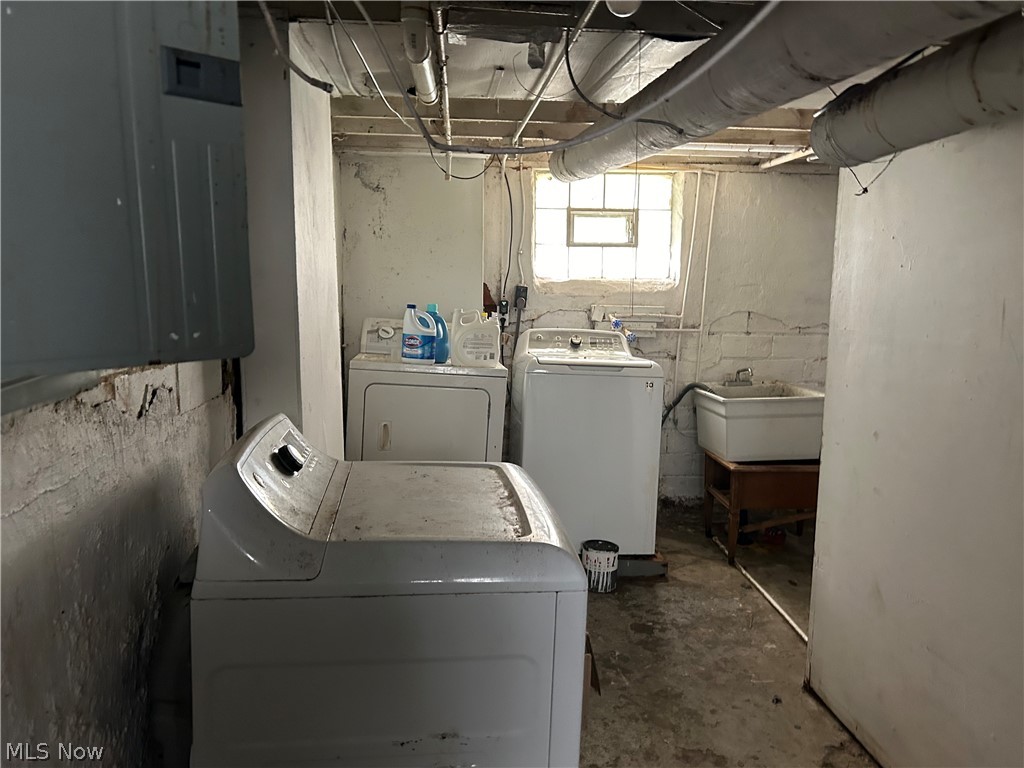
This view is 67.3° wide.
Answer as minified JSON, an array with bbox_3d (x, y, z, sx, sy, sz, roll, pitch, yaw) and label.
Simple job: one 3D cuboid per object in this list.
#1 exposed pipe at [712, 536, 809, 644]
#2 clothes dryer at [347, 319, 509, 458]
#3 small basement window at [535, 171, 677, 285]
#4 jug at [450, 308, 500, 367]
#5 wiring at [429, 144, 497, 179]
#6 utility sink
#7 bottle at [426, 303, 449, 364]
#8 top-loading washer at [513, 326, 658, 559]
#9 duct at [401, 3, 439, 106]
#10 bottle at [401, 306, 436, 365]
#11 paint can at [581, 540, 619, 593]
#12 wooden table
[{"bbox_3d":[1.156,0.946,3.683,0.024,0.024,1.244,0,8,-2],"label":"exposed pipe"},{"bbox_3d":[-0.438,0.233,4.030,0.737,1.090,0.700,1,8,-6],"label":"clothes dryer"},{"bbox_3d":[0.538,-0.915,4.470,0.815,0.635,0.100,0,7,-4],"label":"small basement window"},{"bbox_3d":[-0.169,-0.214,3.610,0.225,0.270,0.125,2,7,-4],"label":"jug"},{"bbox_3d":[-0.270,-1.215,4.200,0.370,0.180,0.060,0,7,-4],"label":"wiring"},{"bbox_3d":[1.291,0.210,4.165,0.530,0.325,0.490,0,8,-7],"label":"utility sink"},{"bbox_3d":[-0.371,-0.238,3.660,0.145,0.285,0.090,2,7,-4],"label":"bottle"},{"bbox_3d":[0.359,0.276,4.086,0.680,1.100,0.680,1,7,-6],"label":"top-loading washer"},{"bbox_3d":[-0.311,-1.124,2.699,0.100,0.100,0.850,0,7,-4],"label":"duct"},{"bbox_3d":[-0.444,-0.235,3.685,0.162,0.280,0.105,1,8,0],"label":"bottle"},{"bbox_3d":[0.415,0.852,3.580,0.170,0.194,0.170,1,7,0],"label":"paint can"},{"bbox_3d":[1.391,0.643,4.146,0.570,0.505,0.450,0,7,-4],"label":"wooden table"}]

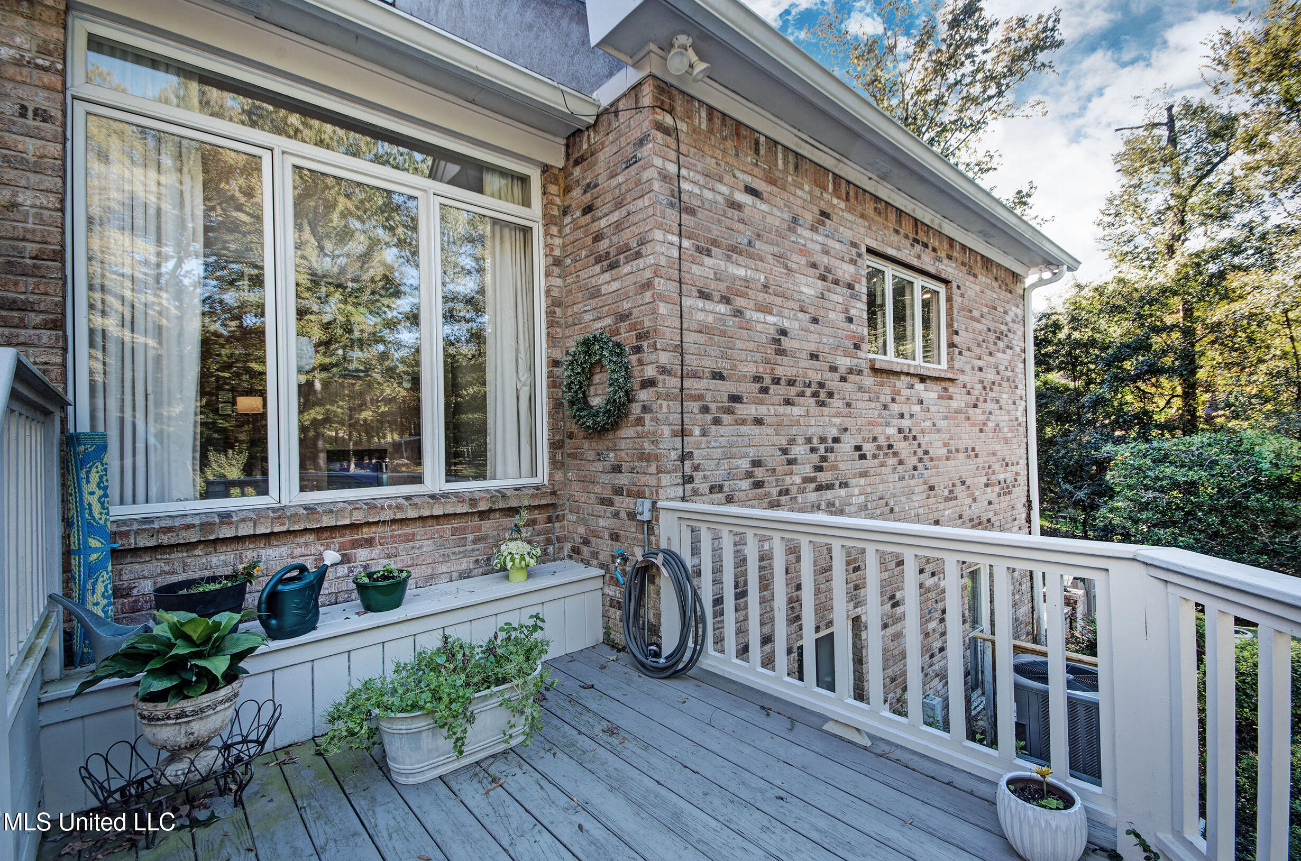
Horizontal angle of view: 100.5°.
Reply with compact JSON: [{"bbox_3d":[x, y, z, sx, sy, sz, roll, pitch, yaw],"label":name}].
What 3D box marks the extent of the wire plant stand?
[{"bbox_3d":[-1.613,1.194,1.893,0.530,0.265,0.300,0,-1,-42],"label":"wire plant stand"}]

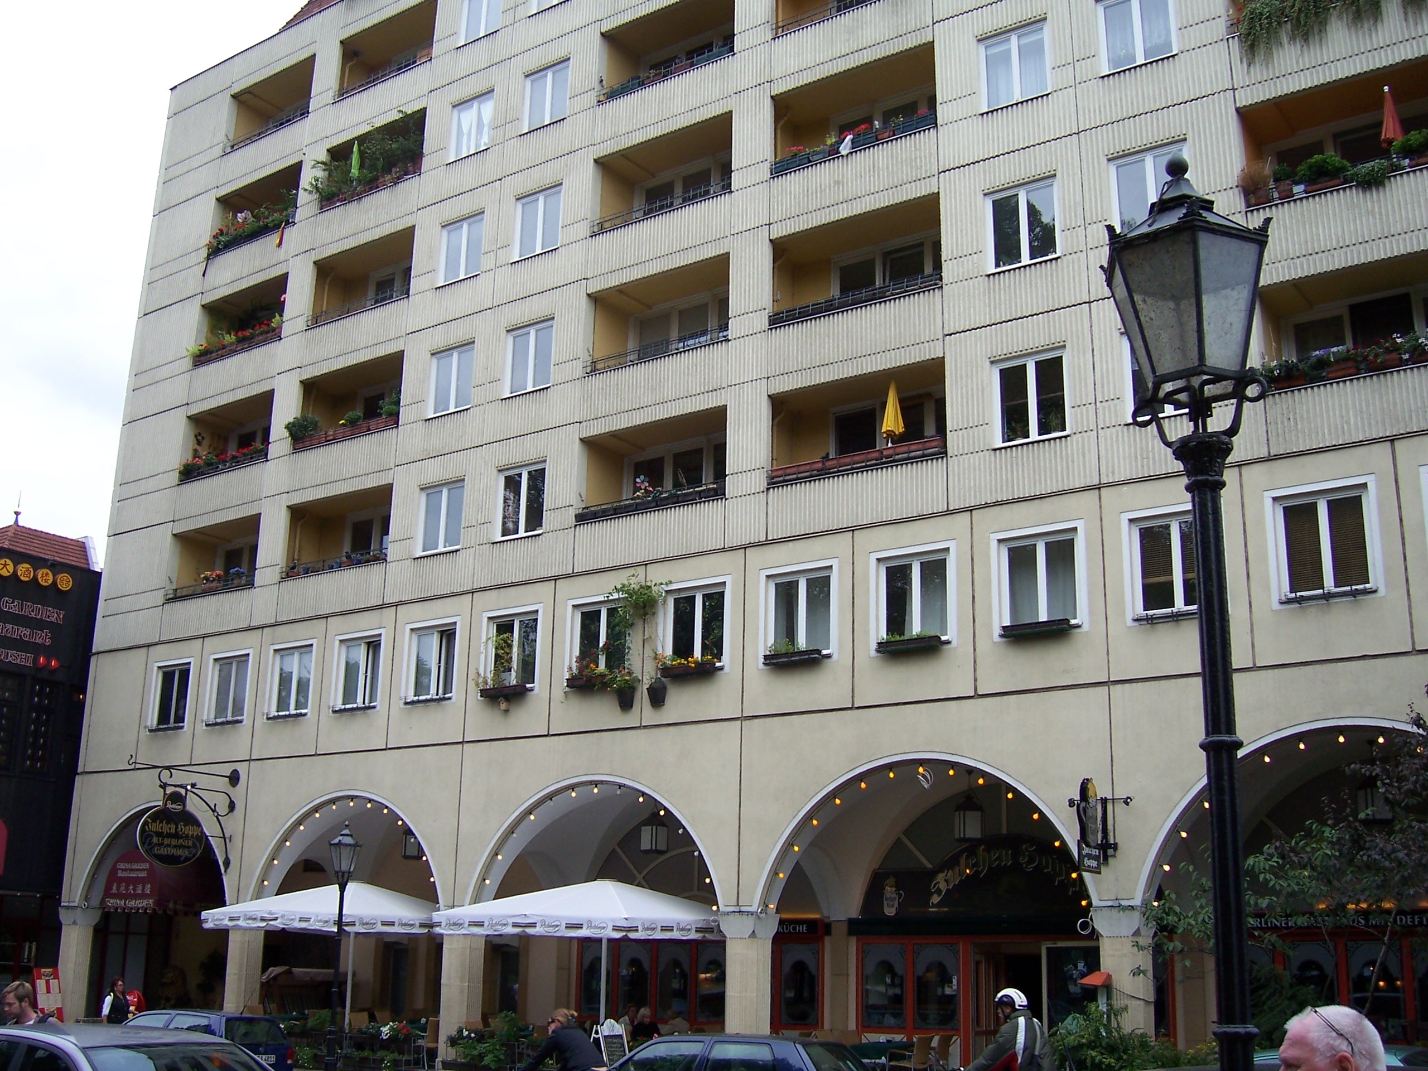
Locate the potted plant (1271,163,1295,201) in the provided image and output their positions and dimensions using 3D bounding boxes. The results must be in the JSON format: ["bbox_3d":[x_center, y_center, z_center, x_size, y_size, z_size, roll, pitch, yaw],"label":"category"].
[{"bbox_3d":[7.885,-4.862,20.602,0.280,0.480,0.270,-10,-19,33],"label":"potted plant"}]

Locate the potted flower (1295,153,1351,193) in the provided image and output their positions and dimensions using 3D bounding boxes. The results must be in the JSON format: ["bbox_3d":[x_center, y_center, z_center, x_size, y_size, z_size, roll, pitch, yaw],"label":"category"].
[{"bbox_3d":[8.338,-4.952,20.312,0.680,0.480,0.320,-10,-19,33],"label":"potted flower"}]

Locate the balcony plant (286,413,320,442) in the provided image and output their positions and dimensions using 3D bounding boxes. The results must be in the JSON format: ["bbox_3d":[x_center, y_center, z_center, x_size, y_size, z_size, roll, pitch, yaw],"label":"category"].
[{"bbox_3d":[-8.785,-2.274,31.633,0.680,0.490,0.540,-10,-19,34],"label":"balcony plant"}]

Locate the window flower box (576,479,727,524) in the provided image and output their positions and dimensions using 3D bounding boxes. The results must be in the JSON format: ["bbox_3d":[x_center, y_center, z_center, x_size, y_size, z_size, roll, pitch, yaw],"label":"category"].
[{"bbox_3d":[-1.098,-0.592,25.425,3.150,0.320,0.150,-10,-20,33],"label":"window flower box"}]

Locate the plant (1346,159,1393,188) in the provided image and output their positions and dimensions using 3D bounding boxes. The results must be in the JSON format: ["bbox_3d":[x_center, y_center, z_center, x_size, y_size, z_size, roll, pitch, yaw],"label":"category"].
[{"bbox_3d":[8.723,-4.849,19.847,0.550,0.360,0.350,-10,-19,33],"label":"plant"}]

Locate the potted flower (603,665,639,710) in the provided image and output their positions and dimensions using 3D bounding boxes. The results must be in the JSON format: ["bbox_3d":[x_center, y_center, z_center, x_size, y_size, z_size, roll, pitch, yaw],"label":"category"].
[{"bbox_3d":[-1.527,2.526,24.638,0.500,0.700,0.360,-10,-20,33],"label":"potted flower"}]

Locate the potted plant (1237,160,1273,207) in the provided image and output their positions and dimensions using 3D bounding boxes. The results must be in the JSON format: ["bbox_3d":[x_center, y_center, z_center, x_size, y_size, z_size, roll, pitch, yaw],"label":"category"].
[{"bbox_3d":[7.587,-4.890,20.820,0.420,0.620,0.400,-10,-19,33],"label":"potted plant"}]

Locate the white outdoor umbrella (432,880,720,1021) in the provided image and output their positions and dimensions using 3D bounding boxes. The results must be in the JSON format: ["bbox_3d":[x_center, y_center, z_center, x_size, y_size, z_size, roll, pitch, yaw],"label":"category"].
[{"bbox_3d":[-1.800,7.251,24.161,4.000,3.330,4.000,-10,-20,33],"label":"white outdoor umbrella"}]

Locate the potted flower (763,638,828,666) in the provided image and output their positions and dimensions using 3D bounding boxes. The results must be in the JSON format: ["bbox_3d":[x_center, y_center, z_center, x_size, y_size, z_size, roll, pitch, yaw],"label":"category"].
[{"bbox_3d":[1.232,1.809,22.937,0.970,0.350,0.240,-10,-20,33],"label":"potted flower"}]

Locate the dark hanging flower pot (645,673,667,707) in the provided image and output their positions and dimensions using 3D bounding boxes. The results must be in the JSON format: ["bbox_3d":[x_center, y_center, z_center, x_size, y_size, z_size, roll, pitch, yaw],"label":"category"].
[{"bbox_3d":[-0.938,2.522,24.243,0.320,0.550,0.260,-10,-20,33],"label":"dark hanging flower pot"}]

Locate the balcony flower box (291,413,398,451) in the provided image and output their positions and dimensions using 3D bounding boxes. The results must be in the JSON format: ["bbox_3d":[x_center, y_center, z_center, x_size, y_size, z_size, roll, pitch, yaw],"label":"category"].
[{"bbox_3d":[-7.610,-2.132,30.900,3.220,0.220,0.200,-10,-19,34],"label":"balcony flower box"}]

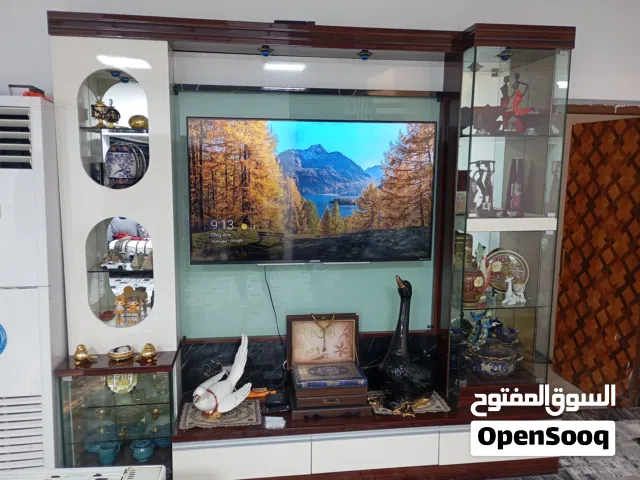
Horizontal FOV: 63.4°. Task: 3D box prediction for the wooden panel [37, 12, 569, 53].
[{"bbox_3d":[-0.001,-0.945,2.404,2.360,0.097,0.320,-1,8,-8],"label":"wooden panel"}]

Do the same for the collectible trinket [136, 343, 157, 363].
[{"bbox_3d":[-0.824,0.526,2.438,0.112,0.084,0.070,7,11,33],"label":"collectible trinket"}]

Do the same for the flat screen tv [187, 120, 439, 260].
[{"bbox_3d":[-0.025,-0.240,2.612,1.230,0.711,0.060,-1,9,-8],"label":"flat screen tv"}]

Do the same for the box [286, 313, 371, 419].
[{"bbox_3d":[0.047,0.652,2.737,0.410,0.455,0.300,-1,9,-8],"label":"box"}]

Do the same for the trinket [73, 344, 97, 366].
[{"bbox_3d":[-1.087,0.529,2.401,0.070,0.084,0.115,9,12,40],"label":"trinket"}]

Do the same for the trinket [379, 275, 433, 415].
[{"bbox_3d":[0.450,0.518,2.643,0.200,0.696,0.290,7,10,38],"label":"trinket"}]

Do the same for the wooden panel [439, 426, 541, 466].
[{"bbox_3d":[0.901,1.033,2.646,0.620,0.195,0.030,0,8,-8],"label":"wooden panel"}]

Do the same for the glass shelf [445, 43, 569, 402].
[{"bbox_3d":[0.955,-0.071,2.791,0.494,1.769,0.333,0,8,-8],"label":"glass shelf"}]

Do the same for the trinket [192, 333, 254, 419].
[{"bbox_3d":[-0.498,0.700,2.610,0.220,0.395,0.310,8,12,38],"label":"trinket"}]

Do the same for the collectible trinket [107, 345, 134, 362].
[{"bbox_3d":[-0.937,0.529,2.435,0.125,0.054,0.090,-1,8,-8],"label":"collectible trinket"}]

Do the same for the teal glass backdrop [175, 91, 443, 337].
[{"bbox_3d":[-0.046,-0.113,2.710,1.356,1.259,0.040,-1,8,-8],"label":"teal glass backdrop"}]

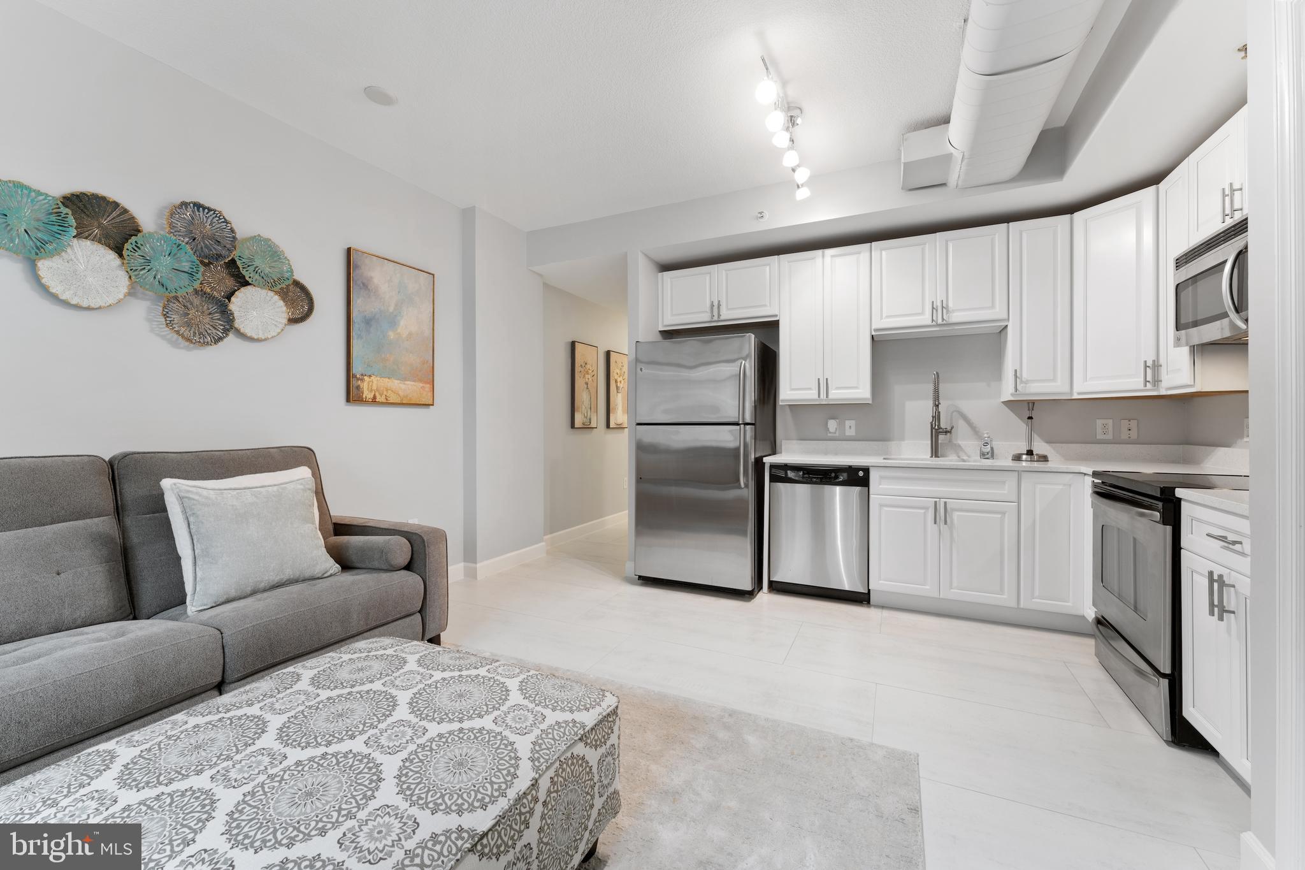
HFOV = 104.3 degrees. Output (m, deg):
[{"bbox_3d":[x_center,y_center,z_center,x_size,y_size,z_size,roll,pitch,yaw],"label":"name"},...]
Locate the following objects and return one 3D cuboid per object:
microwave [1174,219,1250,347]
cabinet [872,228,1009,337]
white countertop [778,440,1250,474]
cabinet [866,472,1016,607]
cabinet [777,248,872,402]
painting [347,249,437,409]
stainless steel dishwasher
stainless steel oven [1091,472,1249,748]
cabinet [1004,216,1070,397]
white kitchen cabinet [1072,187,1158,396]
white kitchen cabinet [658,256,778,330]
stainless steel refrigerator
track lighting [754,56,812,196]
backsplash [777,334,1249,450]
[{"bbox_3d":[2.395,-0.598,1.899,0.393,0.410,0.760,0,1,26],"label":"microwave"},{"bbox_3d":[1.879,-0.975,3.374,0.757,0.619,0.320,0,0,26],"label":"cabinet"},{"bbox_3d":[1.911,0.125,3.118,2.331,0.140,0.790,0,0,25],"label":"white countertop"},{"bbox_3d":[1.816,0.584,3.244,0.754,0.780,0.625,0,0,26],"label":"cabinet"},{"bbox_3d":[1.261,-0.753,3.671,0.610,1.070,0.320,0,0,26],"label":"cabinet"},{"bbox_3d":[-1.656,-0.651,3.264,0.038,0.912,0.590,0,0,26],"label":"painting"},{"bbox_3d":[1.188,0.642,3.532,0.612,0.874,0.598,0,1,26],"label":"stainless steel dishwasher"},{"bbox_3d":[2.251,0.634,1.970,0.688,0.925,0.756,0,1,26],"label":"stainless steel oven"},{"bbox_3d":[2.361,-0.749,3.144,0.301,1.065,0.320,0,0,26],"label":"cabinet"},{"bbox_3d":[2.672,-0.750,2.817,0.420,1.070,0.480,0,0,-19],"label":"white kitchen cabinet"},{"bbox_3d":[0.552,-1.060,4.000,0.952,0.450,0.321,0,1,26],"label":"white kitchen cabinet"},{"bbox_3d":[0.413,0.208,3.713,0.844,1.720,0.750,0,0,26],"label":"stainless steel refrigerator"},{"bbox_3d":[0.691,-1.564,2.603,0.190,0.225,1.170,0,0,26],"label":"track lighting"},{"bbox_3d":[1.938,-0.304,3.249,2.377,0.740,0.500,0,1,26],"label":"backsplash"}]

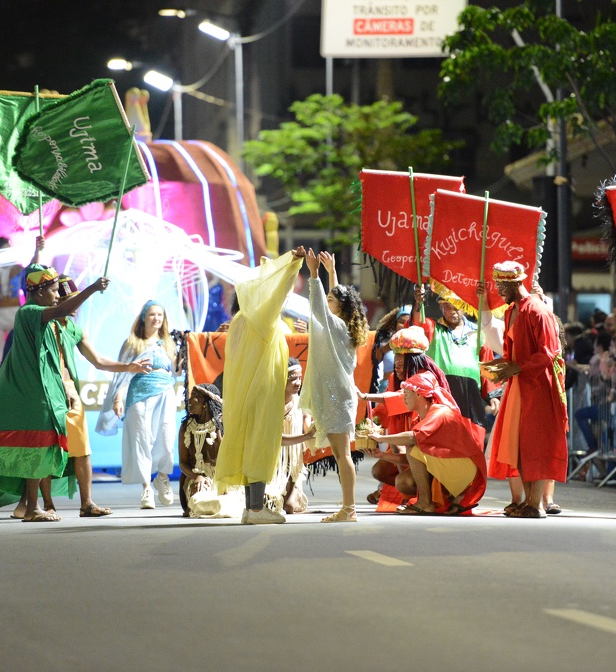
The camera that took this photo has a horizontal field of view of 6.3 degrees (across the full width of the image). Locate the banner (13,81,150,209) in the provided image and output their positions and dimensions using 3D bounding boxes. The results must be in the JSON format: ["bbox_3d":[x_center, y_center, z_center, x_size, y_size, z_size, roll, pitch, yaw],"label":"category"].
[{"bbox_3d":[-1.582,-1.344,39.100,0.860,0.780,0.100,-20,0,0],"label":"banner"}]

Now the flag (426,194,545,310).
[{"bbox_3d":[1.300,-0.626,41.000,0.840,0.870,0.070,5,-1,-3],"label":"flag"}]

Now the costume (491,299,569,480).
[{"bbox_3d":[1.567,0.366,39.800,0.420,1.320,0.540,0,-1,-28],"label":"costume"}]

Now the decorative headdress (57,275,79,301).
[{"bbox_3d":[-1.748,-0.348,40.200,0.220,0.175,0.200,0,-1,0],"label":"decorative headdress"}]

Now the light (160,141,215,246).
[{"bbox_3d":[-1.324,-1.552,61.000,0.580,1.150,0.350,0,-1,0],"label":"light"}]

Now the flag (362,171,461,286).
[{"bbox_3d":[0.797,-0.820,42.300,0.800,0.870,0.070,1,-1,-3],"label":"flag"}]

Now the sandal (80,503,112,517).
[{"bbox_3d":[-1.526,1.259,40.400,0.250,0.095,0.100,0,0,13],"label":"sandal"}]

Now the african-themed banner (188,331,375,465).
[{"bbox_3d":[-0.219,0.481,43.100,1.530,1.060,0.100,0,0,0],"label":"african-themed banner"}]

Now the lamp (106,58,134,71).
[{"bbox_3d":[-4.688,-6.788,140.000,0.680,0.200,0.280,0,0,-6],"label":"lamp"}]

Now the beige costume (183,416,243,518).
[{"bbox_3d":[-0.691,0.951,40.500,0.440,0.740,0.480,0,0,23],"label":"beige costume"}]

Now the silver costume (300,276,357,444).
[{"bbox_3d":[0.144,0.169,39.400,0.400,1.180,0.500,0,0,-3],"label":"silver costume"}]

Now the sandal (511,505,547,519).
[{"bbox_3d":[1.591,1.264,40.300,0.280,0.100,0.110,0,0,-26],"label":"sandal"}]

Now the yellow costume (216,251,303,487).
[{"bbox_3d":[-0.339,0.234,39.100,0.600,1.650,0.600,0,0,-3],"label":"yellow costume"}]

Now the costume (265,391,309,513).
[{"bbox_3d":[-0.159,0.858,41.400,0.420,0.910,0.450,0,0,-30],"label":"costume"}]

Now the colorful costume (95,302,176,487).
[{"bbox_3d":[-1.343,0.456,43.600,0.620,1.430,0.480,0,0,-16],"label":"colorful costume"}]

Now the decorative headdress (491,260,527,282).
[{"bbox_3d":[1.429,-0.457,39.700,0.240,0.155,0.220,0,-1,0],"label":"decorative headdress"}]

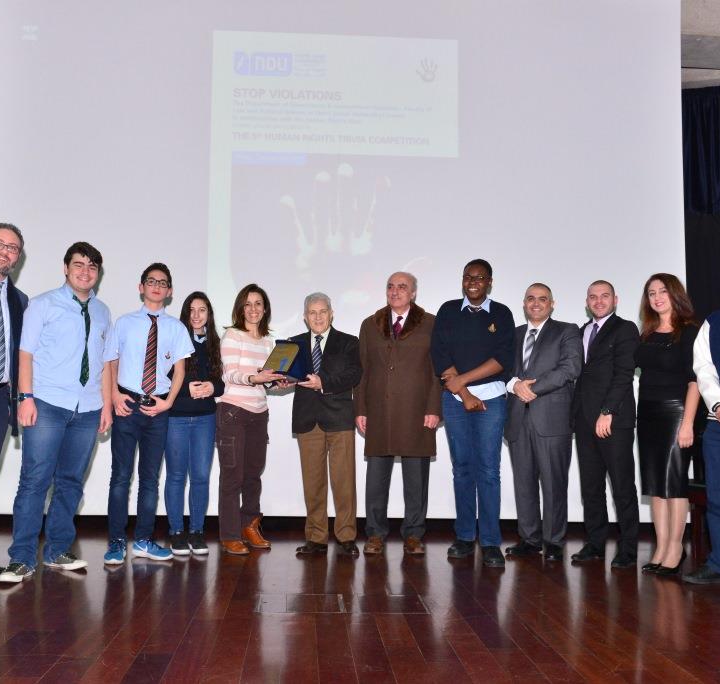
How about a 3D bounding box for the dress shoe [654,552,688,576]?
[{"bbox_3d":[1.712,1.208,4.556,0.230,0.140,0.080,5,-6,-34],"label":"dress shoe"}]

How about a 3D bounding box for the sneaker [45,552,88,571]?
[{"bbox_3d":[-1.604,1.173,4.514,0.295,0.110,0.105,-2,-6,33],"label":"sneaker"}]

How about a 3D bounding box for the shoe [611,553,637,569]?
[{"bbox_3d":[1.599,1.282,4.986,0.105,0.110,0.300,-2,-6,32],"label":"shoe"}]

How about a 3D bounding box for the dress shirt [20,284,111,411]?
[{"bbox_3d":[-1.624,0.030,4.551,0.490,0.670,0.310,5,-6,-38],"label":"dress shirt"}]

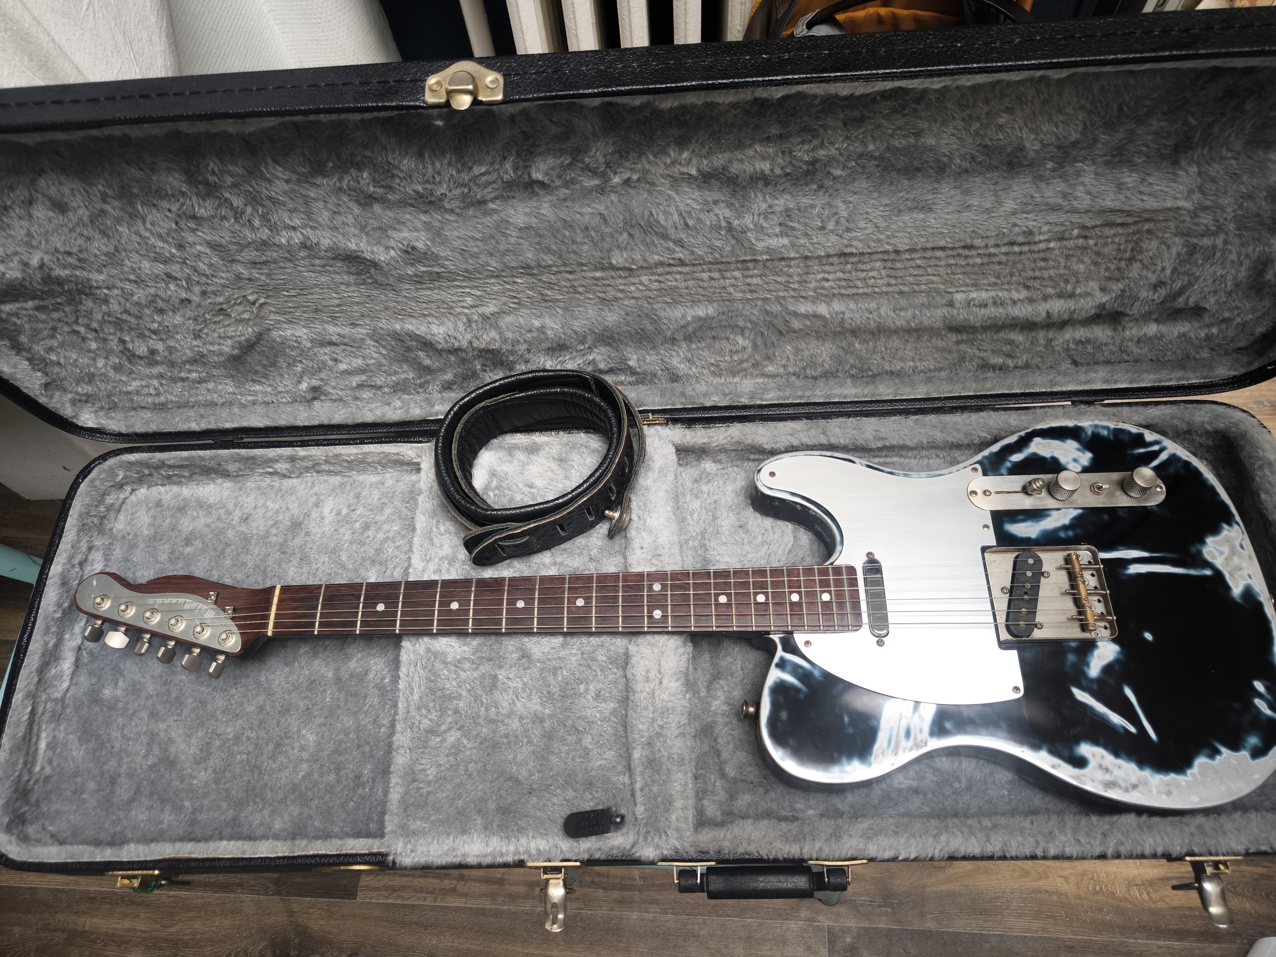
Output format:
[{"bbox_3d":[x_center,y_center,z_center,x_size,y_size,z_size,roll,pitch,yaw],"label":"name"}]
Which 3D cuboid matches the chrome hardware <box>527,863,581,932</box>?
[{"bbox_3d":[-0.059,0.297,0.628,0.038,0.028,0.045,-2,63,3],"label":"chrome hardware"}]

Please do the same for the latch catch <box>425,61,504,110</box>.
[{"bbox_3d":[-0.090,-0.207,0.457,0.041,0.011,0.031,-2,66,3],"label":"latch catch"}]

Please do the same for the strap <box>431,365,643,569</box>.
[{"bbox_3d":[-0.080,-0.008,0.756,0.175,0.070,0.152,-2,63,3],"label":"strap"}]

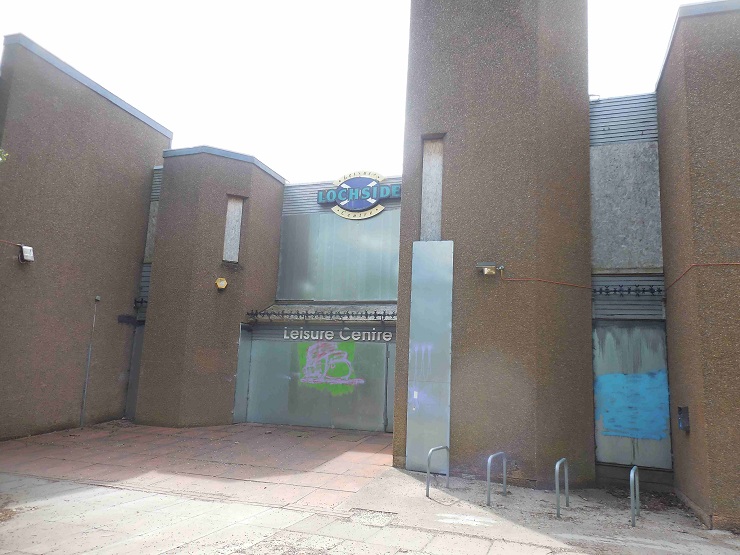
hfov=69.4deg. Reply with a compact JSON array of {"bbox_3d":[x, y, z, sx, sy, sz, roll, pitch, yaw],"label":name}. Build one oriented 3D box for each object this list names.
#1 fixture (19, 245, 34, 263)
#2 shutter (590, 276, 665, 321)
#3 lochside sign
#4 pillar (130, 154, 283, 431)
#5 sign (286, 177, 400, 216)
[{"bbox_3d":[-7.628,-0.523,11.885,0.220,0.330,0.250,-1,-10,18],"label":"fixture"},{"bbox_3d":[4.833,0.362,10.007,1.233,0.850,0.080,-1,-10,18],"label":"shutter"},{"bbox_3d":[-0.314,-2.434,16.067,2.680,1.534,0.200,-1,-10,18],"label":"lochside sign"},{"bbox_3d":[-4.403,0.333,15.309,2.270,7.382,2.871,-1,-10,18],"label":"pillar"},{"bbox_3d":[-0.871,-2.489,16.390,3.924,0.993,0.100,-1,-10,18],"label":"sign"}]

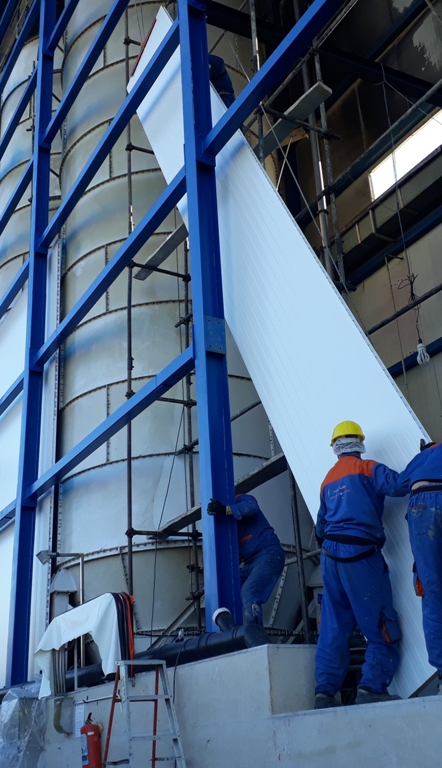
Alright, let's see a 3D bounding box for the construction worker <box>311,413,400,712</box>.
[{"bbox_3d":[0.837,1.067,5.017,0.620,1.770,0.550,-17,-28,27],"label":"construction worker"}]

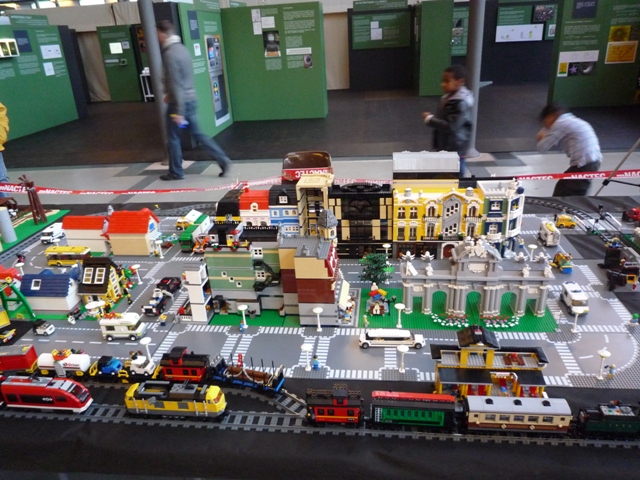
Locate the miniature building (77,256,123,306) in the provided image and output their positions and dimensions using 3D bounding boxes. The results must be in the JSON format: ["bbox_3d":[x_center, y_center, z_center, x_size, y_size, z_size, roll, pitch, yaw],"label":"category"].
[{"bbox_3d":[-0.844,0.153,1.790,0.109,0.172,0.162,0,24,8],"label":"miniature building"}]

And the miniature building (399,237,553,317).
[{"bbox_3d":[0.523,0.110,1.563,0.488,0.272,0.124,0,24,8],"label":"miniature building"}]

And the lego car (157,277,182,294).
[{"bbox_3d":[-0.596,0.176,1.860,0.054,0.045,0.082,6,26,20],"label":"lego car"}]

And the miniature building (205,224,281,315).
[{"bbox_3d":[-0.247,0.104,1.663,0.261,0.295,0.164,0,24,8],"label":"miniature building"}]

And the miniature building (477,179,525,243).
[{"bbox_3d":[0.770,-0.096,1.998,0.187,0.288,0.222,0,24,6],"label":"miniature building"}]

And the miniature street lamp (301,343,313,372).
[{"bbox_3d":[-0.035,0.345,1.343,0.033,0.086,0.033,0,24,8],"label":"miniature street lamp"}]

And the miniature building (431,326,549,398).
[{"bbox_3d":[0.423,0.325,1.176,0.262,0.206,0.118,0,24,6],"label":"miniature building"}]

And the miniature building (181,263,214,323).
[{"bbox_3d":[-0.432,0.182,1.626,0.082,0.205,0.074,0,24,8],"label":"miniature building"}]

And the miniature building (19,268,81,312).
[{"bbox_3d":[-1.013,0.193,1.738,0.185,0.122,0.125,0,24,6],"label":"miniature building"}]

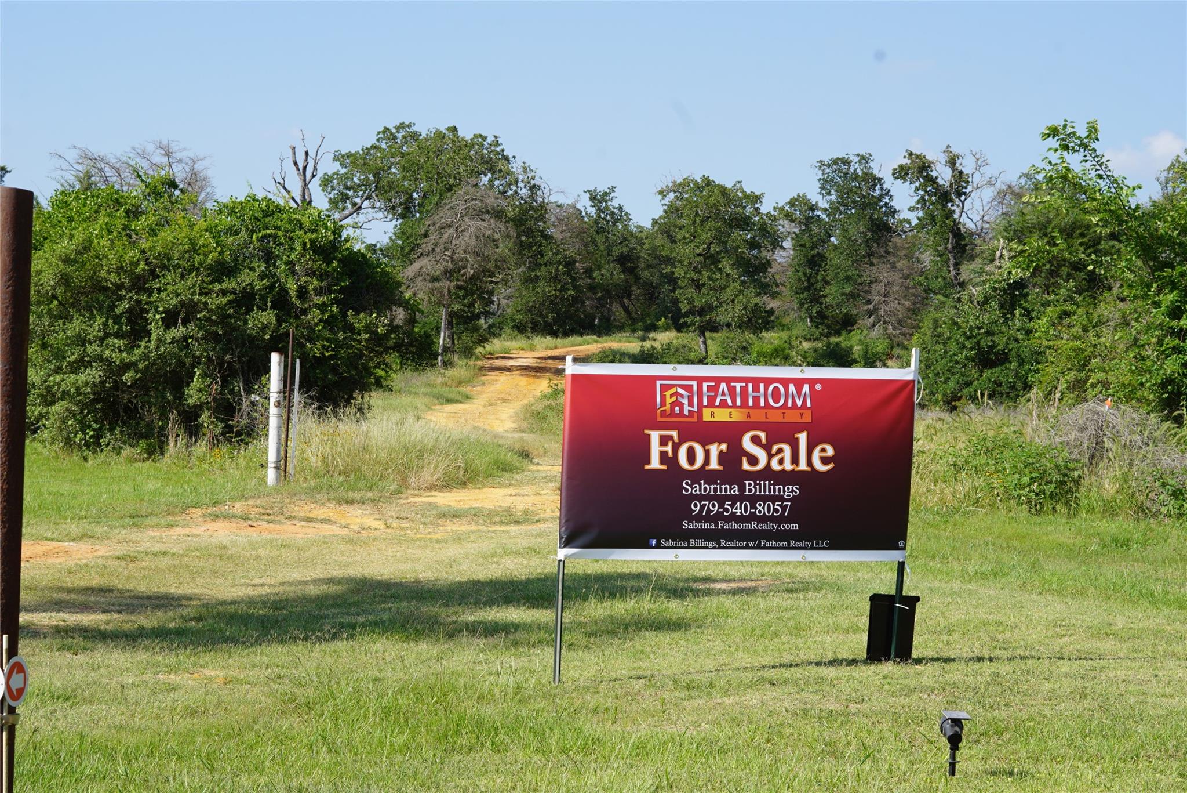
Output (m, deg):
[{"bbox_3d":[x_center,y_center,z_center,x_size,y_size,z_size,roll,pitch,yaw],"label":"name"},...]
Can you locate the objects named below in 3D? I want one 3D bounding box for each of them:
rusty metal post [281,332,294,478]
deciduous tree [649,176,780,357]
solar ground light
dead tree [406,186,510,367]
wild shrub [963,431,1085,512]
[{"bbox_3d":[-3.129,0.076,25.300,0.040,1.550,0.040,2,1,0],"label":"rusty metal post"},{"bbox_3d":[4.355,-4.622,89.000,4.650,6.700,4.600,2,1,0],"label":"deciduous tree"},{"bbox_3d":[1.332,1.273,9.100,0.112,0.243,0.135,1,1,-16],"label":"solar ground light"},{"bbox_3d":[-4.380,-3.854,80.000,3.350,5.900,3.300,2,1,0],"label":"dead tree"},{"bbox_3d":[4.144,0.742,24.000,1.180,0.800,1.100,2,1,0],"label":"wild shrub"}]

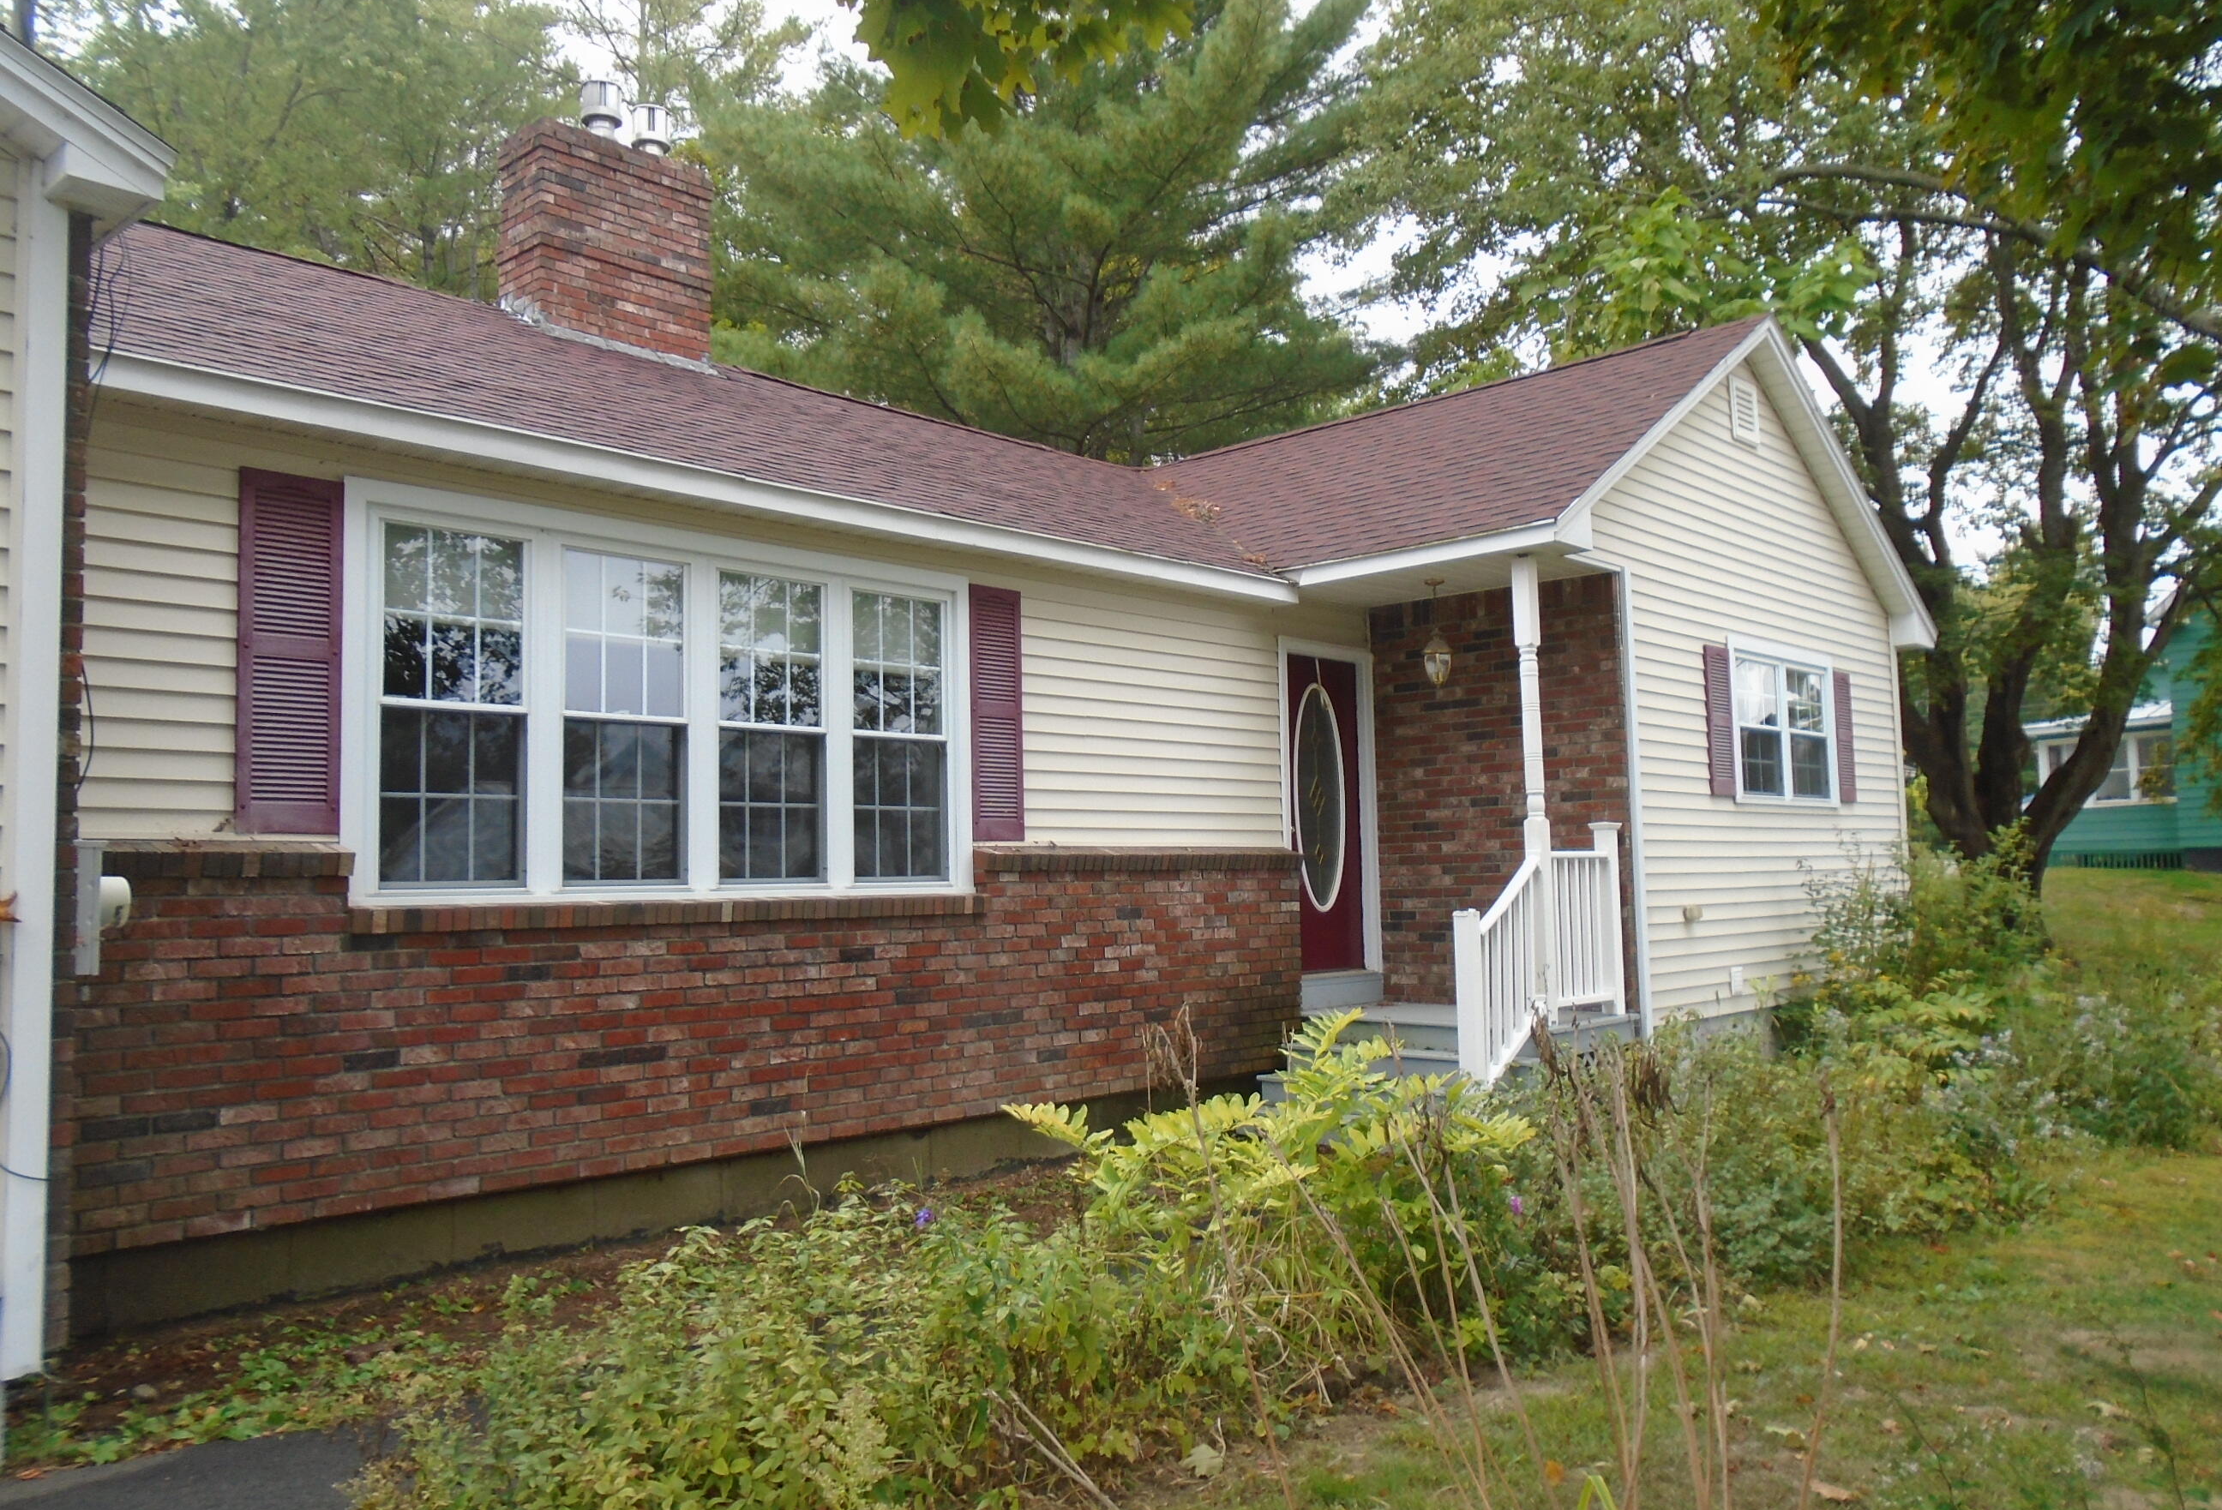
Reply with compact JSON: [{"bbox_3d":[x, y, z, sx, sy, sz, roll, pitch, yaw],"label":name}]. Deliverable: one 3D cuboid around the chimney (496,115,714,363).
[{"bbox_3d":[-3.316,-3.276,10.978,0.580,1.300,1.270,-5,-6,43],"label":"chimney"}]

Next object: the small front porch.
[{"bbox_3d":[1.889,0.471,9.848,1.800,3.100,1.620,-5,-6,43],"label":"small front porch"}]

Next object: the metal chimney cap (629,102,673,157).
[{"bbox_3d":[-3.100,-4.174,11.294,0.265,0.355,0.265,-1,-4,0],"label":"metal chimney cap"}]

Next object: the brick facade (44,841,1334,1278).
[{"bbox_3d":[-1.127,1.086,7.780,0.160,1.330,6.540,-5,-6,43],"label":"brick facade"}]

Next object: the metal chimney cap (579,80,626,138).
[{"bbox_3d":[-3.356,-4.214,11.022,0.265,0.380,0.265,-1,-4,0],"label":"metal chimney cap"}]

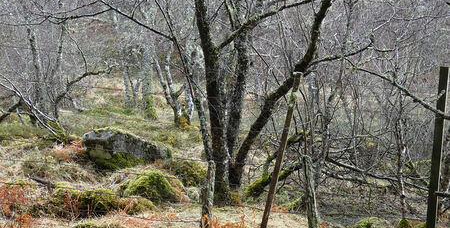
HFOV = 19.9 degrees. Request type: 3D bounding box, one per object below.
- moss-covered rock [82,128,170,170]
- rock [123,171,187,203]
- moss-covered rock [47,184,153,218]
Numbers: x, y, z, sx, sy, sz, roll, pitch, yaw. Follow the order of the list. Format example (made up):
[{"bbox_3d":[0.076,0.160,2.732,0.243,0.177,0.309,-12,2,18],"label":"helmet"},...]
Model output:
[{"bbox_3d":[-1.843,0.655,24.000,1.600,0.780,1.050,0,2,11],"label":"moss-covered rock"},{"bbox_3d":[-1.104,1.119,19.800,0.950,0.480,0.750,0,1,0],"label":"rock"},{"bbox_3d":[-1.791,1.248,18.300,1.480,0.440,0.800,0,1,0],"label":"moss-covered rock"}]

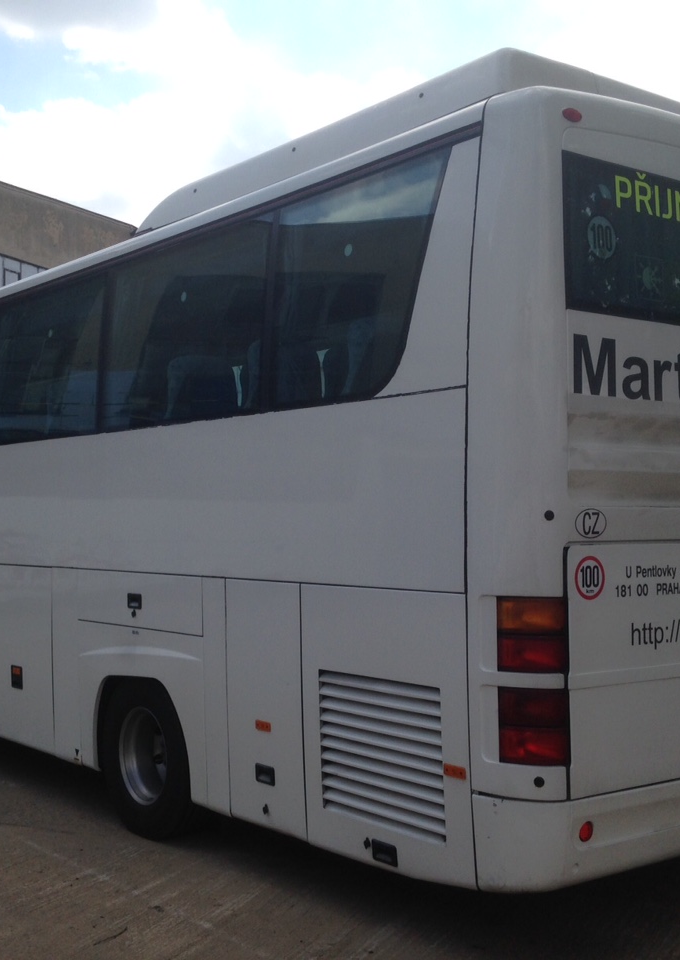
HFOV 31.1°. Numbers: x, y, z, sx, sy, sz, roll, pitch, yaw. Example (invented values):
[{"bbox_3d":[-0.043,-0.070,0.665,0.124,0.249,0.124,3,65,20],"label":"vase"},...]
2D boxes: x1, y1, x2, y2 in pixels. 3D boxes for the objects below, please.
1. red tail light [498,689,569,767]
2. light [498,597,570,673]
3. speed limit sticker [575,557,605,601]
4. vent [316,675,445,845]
[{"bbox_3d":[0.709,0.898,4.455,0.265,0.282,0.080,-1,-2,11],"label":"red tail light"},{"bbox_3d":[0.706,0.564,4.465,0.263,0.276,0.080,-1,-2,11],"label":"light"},{"bbox_3d":[0.922,0.362,4.490,0.162,0.160,0.010,1,-2,-38],"label":"speed limit sticker"},{"bbox_3d":[0.165,1.095,4.930,0.045,0.585,0.760,1,-2,-38],"label":"vent"}]

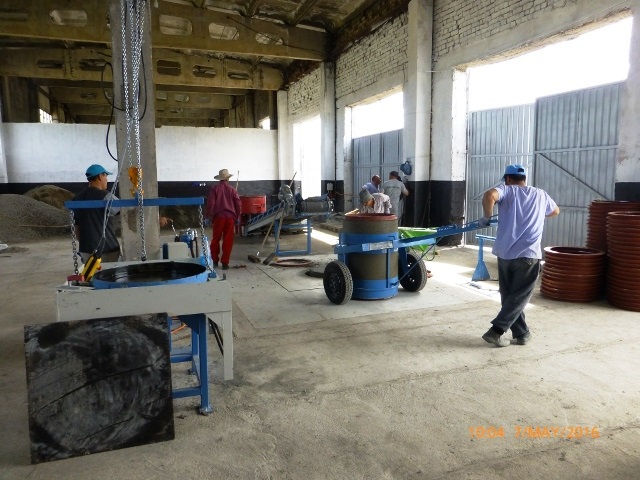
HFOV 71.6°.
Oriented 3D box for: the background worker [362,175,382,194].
[{"bbox_3d":[1.161,-0.634,10.000,0.550,1.630,0.500,-3,8,-15],"label":"background worker"}]

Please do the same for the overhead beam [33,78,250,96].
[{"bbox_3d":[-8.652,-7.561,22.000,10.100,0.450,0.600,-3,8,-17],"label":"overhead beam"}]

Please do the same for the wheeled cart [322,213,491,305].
[{"bbox_3d":[1.043,0.233,5.540,1.270,1.170,2.350,-6,10,-32],"label":"wheeled cart"}]

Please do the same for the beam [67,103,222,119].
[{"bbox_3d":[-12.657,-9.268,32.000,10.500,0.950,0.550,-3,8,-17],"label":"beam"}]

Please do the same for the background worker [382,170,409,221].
[{"bbox_3d":[1.595,-0.607,9.500,0.560,1.700,0.420,1,8,12],"label":"background worker"}]

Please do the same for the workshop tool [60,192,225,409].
[{"bbox_3d":[-1.355,0.428,3.330,1.050,1.460,0.720,-3,8,-15],"label":"workshop tool"}]

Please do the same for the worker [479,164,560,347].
[{"bbox_3d":[1.987,0.111,4.420,0.720,1.700,0.580,-3,8,-16],"label":"worker"}]

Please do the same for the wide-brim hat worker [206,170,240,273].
[{"bbox_3d":[-1.723,-0.383,7.920,0.600,1.760,0.420,-1,8,0],"label":"wide-brim hat worker"}]

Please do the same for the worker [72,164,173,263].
[{"bbox_3d":[-2.110,0.103,4.600,0.620,1.740,0.680,3,9,25],"label":"worker"}]

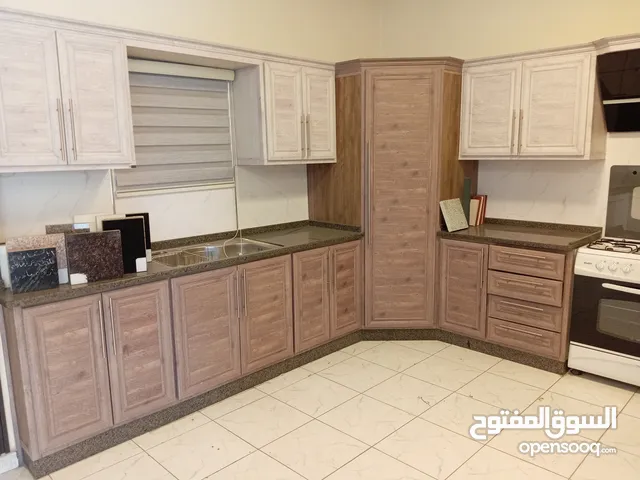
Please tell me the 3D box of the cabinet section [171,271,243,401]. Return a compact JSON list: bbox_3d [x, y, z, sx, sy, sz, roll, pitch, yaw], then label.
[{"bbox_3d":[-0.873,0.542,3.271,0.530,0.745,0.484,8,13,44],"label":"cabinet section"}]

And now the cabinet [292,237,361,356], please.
[{"bbox_3d":[-0.136,0.360,3.761,0.574,0.690,0.698,8,13,44],"label":"cabinet"}]

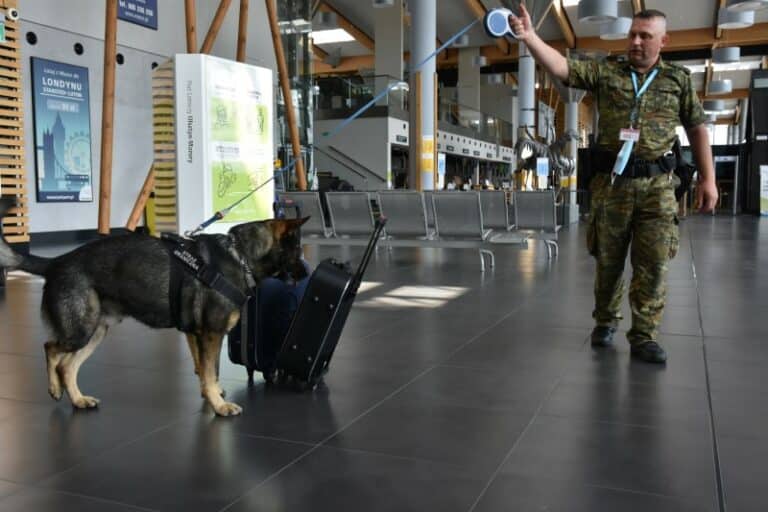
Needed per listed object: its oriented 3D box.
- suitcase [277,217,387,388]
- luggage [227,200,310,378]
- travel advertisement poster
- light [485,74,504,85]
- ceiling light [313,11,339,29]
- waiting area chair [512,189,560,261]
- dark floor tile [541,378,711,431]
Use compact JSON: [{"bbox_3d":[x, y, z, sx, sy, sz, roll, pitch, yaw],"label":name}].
[{"bbox_3d":[-0.221,0.175,3.094,0.225,0.790,0.322,21,6,5],"label":"suitcase"},{"bbox_3d":[-0.523,0.148,3.260,0.230,0.800,0.350,4,6,42],"label":"luggage"},{"bbox_3d":[-6.836,-2.631,15.069,0.060,2.949,1.497,2,5,23],"label":"travel advertisement poster"},{"bbox_3d":[5.677,-9.027,36.000,0.680,0.450,0.680,2,5,23],"label":"light"},{"bbox_3d":[-1.989,-8.382,25.000,0.650,0.500,0.650,2,5,23],"label":"ceiling light"},{"bbox_3d":[2.080,-0.417,9.551,0.570,0.870,0.630,2,5,23],"label":"waiting area chair"},{"bbox_3d":[0.967,0.582,2.794,0.600,0.010,0.600,2,5,23],"label":"dark floor tile"}]

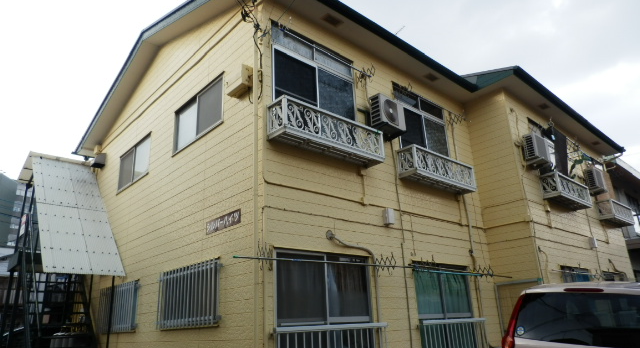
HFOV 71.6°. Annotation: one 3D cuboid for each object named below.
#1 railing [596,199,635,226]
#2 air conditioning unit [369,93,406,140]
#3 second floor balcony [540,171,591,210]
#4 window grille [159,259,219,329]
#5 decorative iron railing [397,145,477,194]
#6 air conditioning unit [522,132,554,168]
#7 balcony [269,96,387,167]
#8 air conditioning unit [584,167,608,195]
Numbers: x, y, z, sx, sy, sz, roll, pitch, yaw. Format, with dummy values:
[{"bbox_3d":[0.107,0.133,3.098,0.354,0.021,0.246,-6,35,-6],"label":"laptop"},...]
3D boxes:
[{"bbox_3d":[8.020,1.100,11.995,1.833,0.458,0.328,14,-25,-40],"label":"railing"},{"bbox_3d":[1.145,-0.974,7.441,0.634,0.510,0.235,14,-25,-40],"label":"air conditioning unit"},{"bbox_3d":[5.427,0.416,9.732,1.868,0.496,0.325,14,-25,-40],"label":"second floor balcony"},{"bbox_3d":[-1.908,1.738,6.305,0.100,0.839,1.750,14,-25,-40],"label":"window grille"},{"bbox_3d":[2.168,-0.030,8.058,1.910,0.472,0.342,14,-25,-40],"label":"decorative iron railing"},{"bbox_3d":[4.478,-0.485,9.135,0.651,0.518,0.242,14,-25,-40],"label":"air conditioning unit"},{"bbox_3d":[0.145,-0.531,6.253,1.886,0.483,0.376,14,-25,-40],"label":"balcony"},{"bbox_3d":[7.179,0.184,11.529,0.657,0.522,0.230,14,-25,-40],"label":"air conditioning unit"}]

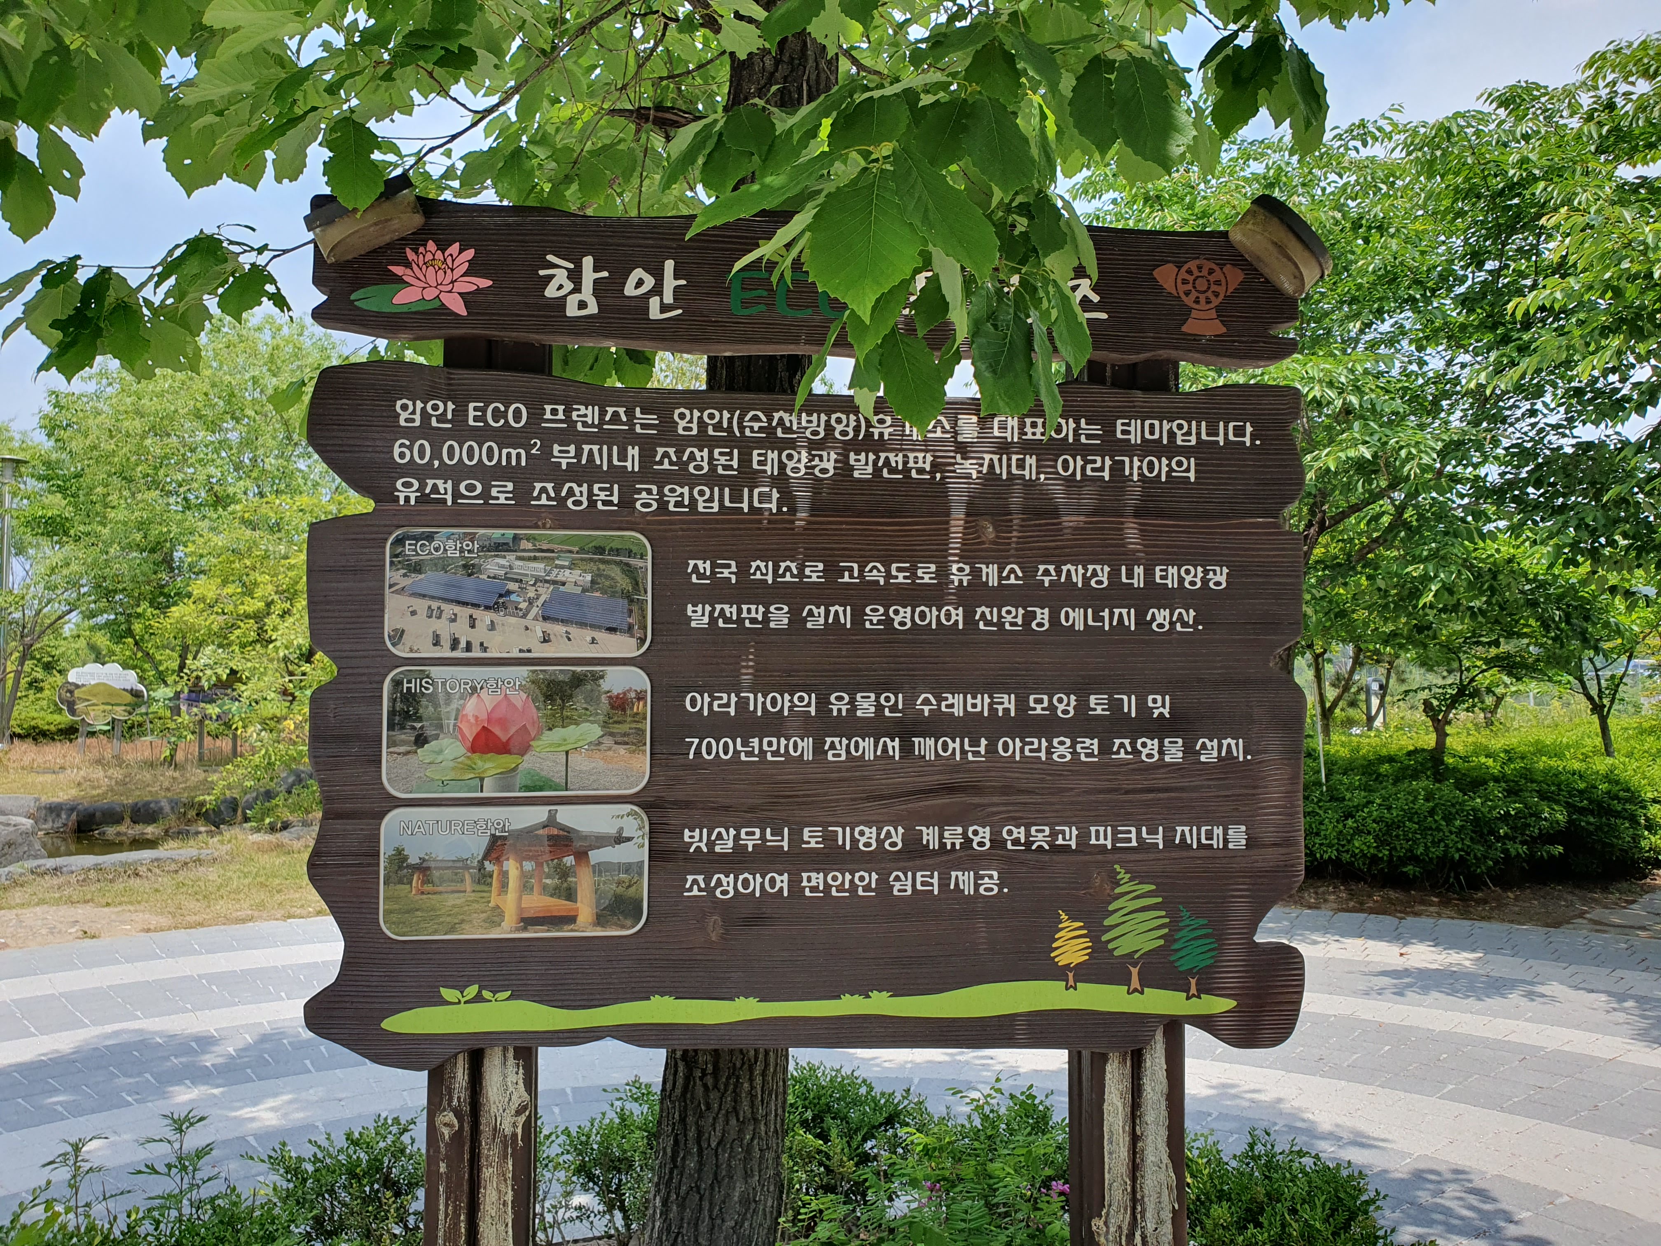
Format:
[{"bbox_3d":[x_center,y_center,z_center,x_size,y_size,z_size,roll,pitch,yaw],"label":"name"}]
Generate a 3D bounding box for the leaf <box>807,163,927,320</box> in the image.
[{"bbox_3d":[0.038,-0.418,1.370,0.125,0.168,0.045,5,-3,0],"label":"leaf"}]

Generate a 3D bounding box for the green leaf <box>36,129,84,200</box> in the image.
[{"bbox_3d":[-1.144,-0.679,1.850,0.065,0.110,0.035,-17,-3,-14],"label":"green leaf"}]

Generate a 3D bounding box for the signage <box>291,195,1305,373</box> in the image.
[{"bbox_3d":[-0.017,-0.498,1.852,1.450,0.190,0.050,1,-3,-6],"label":"signage"}]

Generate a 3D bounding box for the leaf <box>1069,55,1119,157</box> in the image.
[{"bbox_3d":[0.381,-0.744,1.800,0.075,0.140,0.050,1,-3,-11],"label":"leaf"}]

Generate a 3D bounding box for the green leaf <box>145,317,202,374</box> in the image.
[{"bbox_3d":[-1.188,-0.500,2.250,0.100,0.100,0.050,1,-3,-17],"label":"green leaf"}]

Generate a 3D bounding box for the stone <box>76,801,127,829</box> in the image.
[{"bbox_3d":[-8.053,2.139,13.800,0.460,0.310,0.380,1,-3,-18],"label":"stone"}]

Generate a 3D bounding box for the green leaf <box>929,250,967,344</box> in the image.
[{"bbox_3d":[0.137,-0.379,1.450,0.042,0.113,0.040,-12,-3,-34],"label":"green leaf"}]

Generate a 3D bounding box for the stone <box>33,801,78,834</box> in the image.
[{"bbox_3d":[-8.555,2.139,13.800,0.430,0.320,0.380,1,-3,-18],"label":"stone"}]

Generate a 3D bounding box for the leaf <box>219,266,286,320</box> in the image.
[{"bbox_3d":[-0.927,-0.528,2.000,0.105,0.088,0.050,0,-3,0],"label":"leaf"}]

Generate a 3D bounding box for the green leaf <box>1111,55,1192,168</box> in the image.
[{"bbox_3d":[0.401,-0.632,1.550,0.088,0.140,0.045,-14,-3,1],"label":"green leaf"}]

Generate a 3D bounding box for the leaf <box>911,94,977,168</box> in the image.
[{"bbox_3d":[0.138,-0.599,1.520,0.078,0.090,0.040,14,-3,9],"label":"leaf"}]

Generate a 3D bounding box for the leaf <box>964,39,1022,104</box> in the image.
[{"bbox_3d":[0.228,-0.771,1.750,0.080,0.085,0.050,0,-3,6],"label":"leaf"}]

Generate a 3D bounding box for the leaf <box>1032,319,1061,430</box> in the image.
[{"bbox_3d":[0.260,-0.299,1.500,0.038,0.133,0.035,-4,-4,-40],"label":"leaf"}]

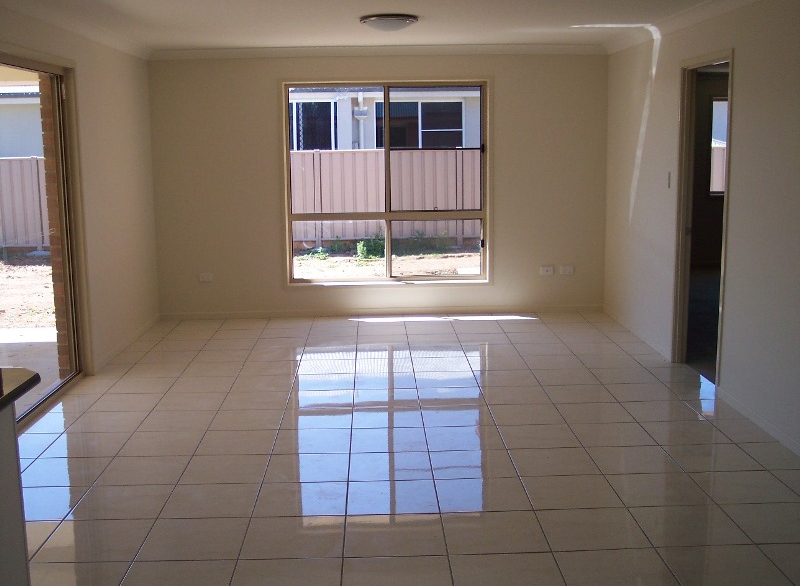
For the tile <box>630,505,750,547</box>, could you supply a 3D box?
[{"bbox_3d":[1.175,0.954,3.588,0.400,0.010,0.400,-1,10,-2],"label":"tile"}]

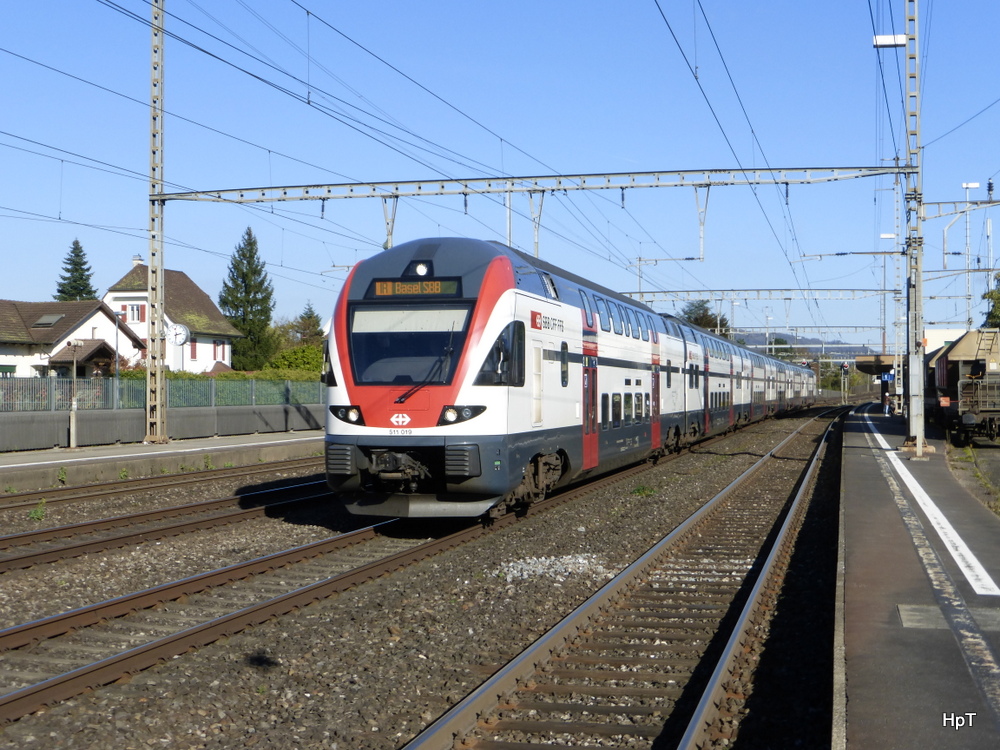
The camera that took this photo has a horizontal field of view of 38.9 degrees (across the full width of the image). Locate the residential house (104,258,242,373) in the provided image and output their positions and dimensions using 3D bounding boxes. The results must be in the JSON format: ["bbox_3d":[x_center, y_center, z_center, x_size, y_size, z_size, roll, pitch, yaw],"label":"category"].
[{"bbox_3d":[-25.300,-3.080,106.200,8.800,11.422,10.400,0,-1,14],"label":"residential house"}]

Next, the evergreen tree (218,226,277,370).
[{"bbox_3d":[-21.049,-4.728,118.000,5.000,14.970,5.000,0,-1,0],"label":"evergreen tree"}]

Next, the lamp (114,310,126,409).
[{"bbox_3d":[-14.478,-0.056,54.000,0.500,4.809,0.220,0,-1,14],"label":"lamp"}]

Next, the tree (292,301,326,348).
[{"bbox_3d":[-18.670,-2.143,138.000,4.000,10.241,4.000,0,-1,0],"label":"tree"}]

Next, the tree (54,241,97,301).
[{"bbox_3d":[-31.116,-3.707,104.000,4.600,12.644,4.600,0,-1,0],"label":"tree"}]

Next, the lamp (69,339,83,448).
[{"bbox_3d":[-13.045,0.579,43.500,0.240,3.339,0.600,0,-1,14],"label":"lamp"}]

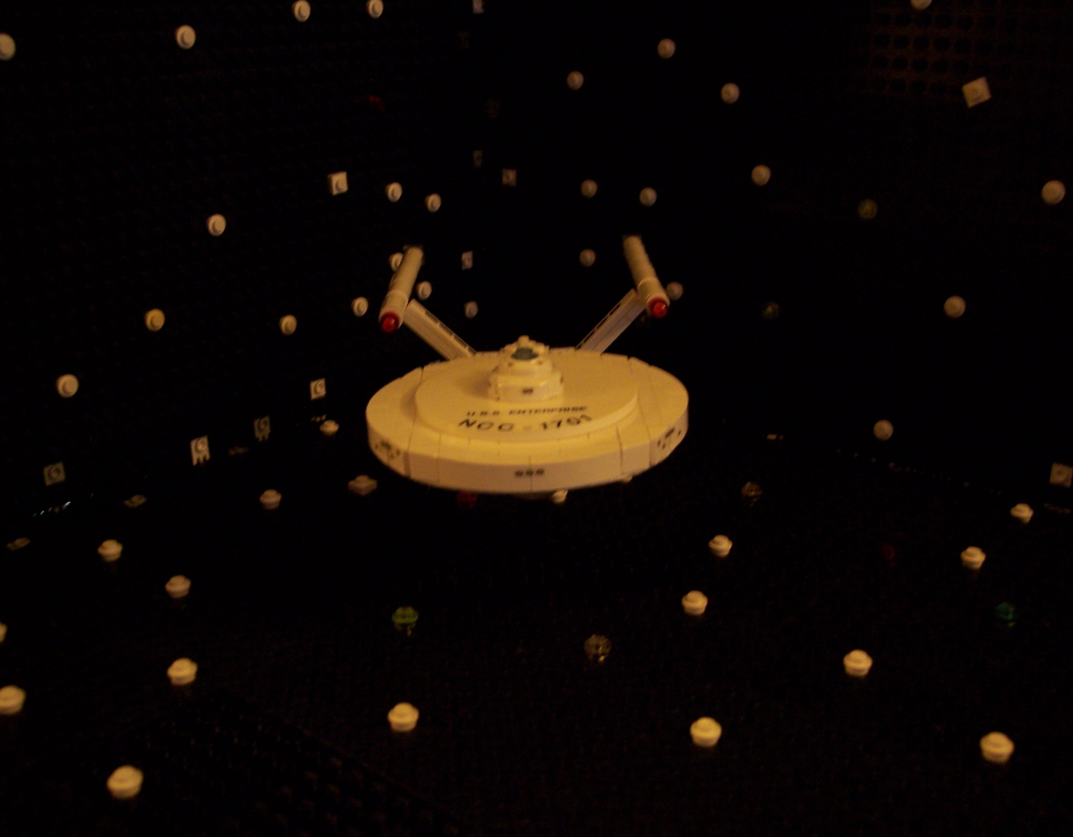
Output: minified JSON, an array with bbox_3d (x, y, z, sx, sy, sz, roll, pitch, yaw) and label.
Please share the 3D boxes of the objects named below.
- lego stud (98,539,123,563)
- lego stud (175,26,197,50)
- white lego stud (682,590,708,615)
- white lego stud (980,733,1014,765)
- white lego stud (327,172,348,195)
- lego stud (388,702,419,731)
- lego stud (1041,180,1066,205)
[{"bbox_3d":[-0.147,0.045,0.433,0.008,0.005,0.008,0,20,0],"label":"lego stud"},{"bbox_3d":[-0.130,-0.142,0.466,0.005,0.008,0.008,17,26,37],"label":"lego stud"},{"bbox_3d":[0.050,0.058,0.398,0.008,0.005,0.008,0,20,0],"label":"white lego stud"},{"bbox_3d":[0.119,0.085,0.324,0.008,0.005,0.008,0,20,0],"label":"white lego stud"},{"bbox_3d":[-0.083,-0.100,0.534,0.005,0.008,0.008,16,25,37],"label":"white lego stud"},{"bbox_3d":[-0.036,0.080,0.337,0.008,0.005,0.008,0,20,0],"label":"lego stud"},{"bbox_3d":[0.185,-0.081,0.450,0.008,0.008,0.005,17,26,37],"label":"lego stud"}]

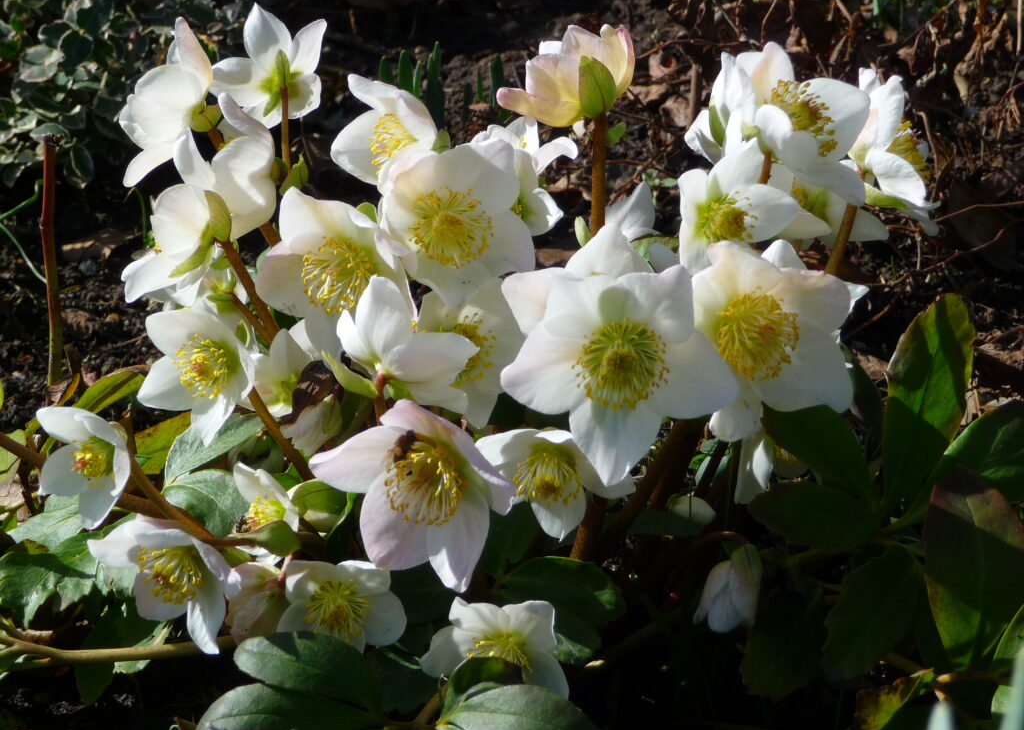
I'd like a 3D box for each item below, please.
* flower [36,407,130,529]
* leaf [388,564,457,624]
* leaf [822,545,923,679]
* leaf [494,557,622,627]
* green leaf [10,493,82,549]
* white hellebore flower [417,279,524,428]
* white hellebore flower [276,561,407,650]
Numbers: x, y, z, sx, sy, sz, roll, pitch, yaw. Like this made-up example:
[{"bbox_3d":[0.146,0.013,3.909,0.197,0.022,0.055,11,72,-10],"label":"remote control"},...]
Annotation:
[{"bbox_3d":[-0.158,0.038,1.120,0.039,0.042,0.027,19,22,35],"label":"flower"},{"bbox_3d":[-0.033,0.084,1.130,0.030,0.010,0.032,-29,49,-29],"label":"leaf"},{"bbox_3d":[0.128,0.088,1.090,0.031,0.010,0.055,25,70,20],"label":"leaf"},{"bbox_3d":[0.017,0.082,1.100,0.047,0.010,0.029,4,41,0],"label":"leaf"},{"bbox_3d":[-0.172,0.058,1.130,0.034,0.008,0.024,-19,40,-9],"label":"green leaf"},{"bbox_3d":[-0.018,-0.004,1.150,0.049,0.054,0.025,-7,9,-14],"label":"white hellebore flower"},{"bbox_3d":[-0.062,0.089,1.110,0.046,0.040,0.022,1,6,3],"label":"white hellebore flower"}]

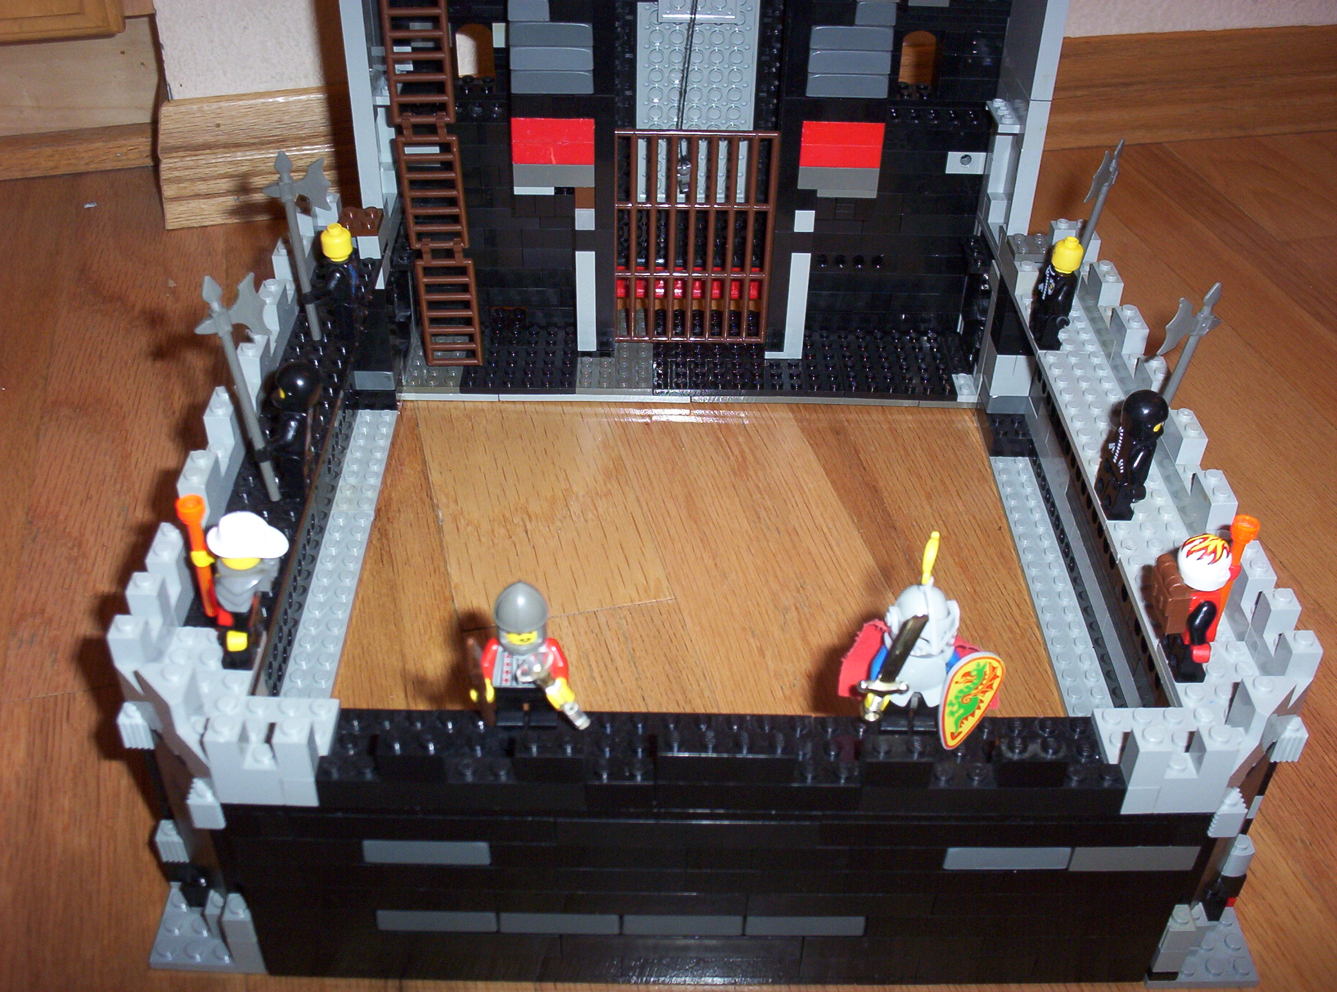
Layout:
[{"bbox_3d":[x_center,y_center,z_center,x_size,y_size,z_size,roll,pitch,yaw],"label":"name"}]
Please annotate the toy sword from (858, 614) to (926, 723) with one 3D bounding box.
[{"bbox_3d":[0.053,0.040,0.324,0.013,0.033,0.004,4,33,-21],"label":"toy sword"}]

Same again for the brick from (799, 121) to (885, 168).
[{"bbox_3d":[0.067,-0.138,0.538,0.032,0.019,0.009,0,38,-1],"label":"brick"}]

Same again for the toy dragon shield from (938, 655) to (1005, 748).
[{"bbox_3d":[0.070,0.047,0.327,0.016,0.025,0.005,4,23,-31],"label":"toy dragon shield"}]

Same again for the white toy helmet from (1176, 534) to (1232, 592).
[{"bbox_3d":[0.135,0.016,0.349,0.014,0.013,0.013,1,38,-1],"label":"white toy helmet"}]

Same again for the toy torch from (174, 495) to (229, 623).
[{"bbox_3d":[-0.122,0.017,0.361,0.007,0.039,0.007,3,38,-2],"label":"toy torch"}]

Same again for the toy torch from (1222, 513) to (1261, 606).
[{"bbox_3d":[0.148,0.022,0.365,0.007,0.038,0.007,-2,38,1],"label":"toy torch"}]

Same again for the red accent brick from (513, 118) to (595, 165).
[{"bbox_3d":[-0.044,-0.139,0.536,0.032,0.019,0.009,0,38,-1],"label":"red accent brick"}]

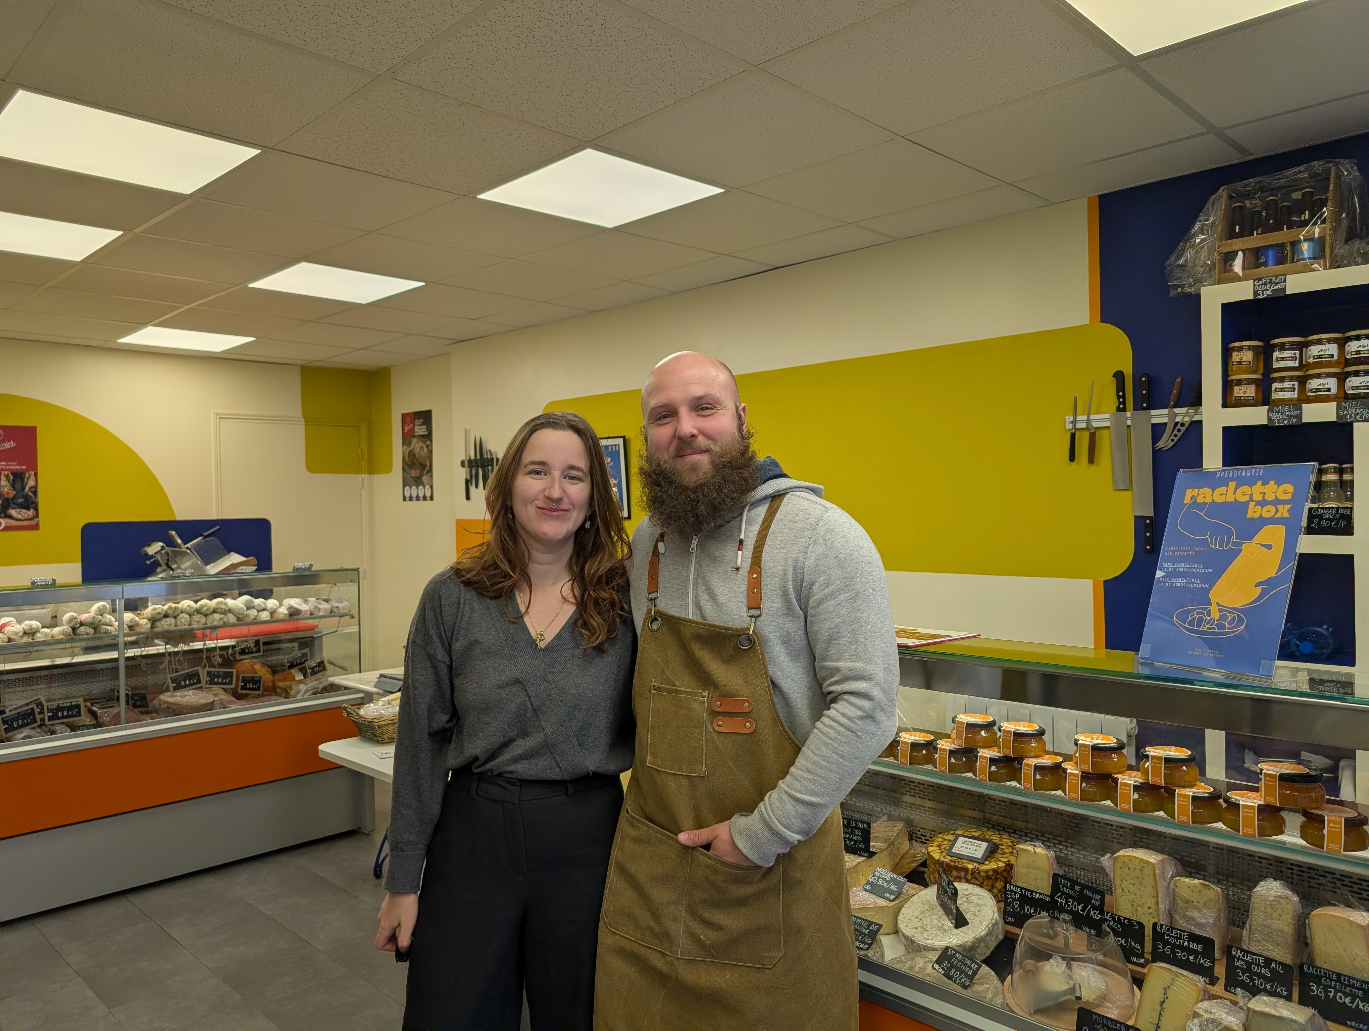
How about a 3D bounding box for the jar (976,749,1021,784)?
[{"bbox_3d":[0.521,0.418,1.593,0.076,0.045,0.076,-1,1,0],"label":"jar"}]

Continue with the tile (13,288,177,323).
[{"bbox_3d":[-2.828,-1.012,4.611,0.597,0.020,0.597,0,2,44],"label":"tile"}]

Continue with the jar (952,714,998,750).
[{"bbox_3d":[0.501,0.374,1.642,0.075,0.045,0.075,-1,1,0],"label":"jar"}]

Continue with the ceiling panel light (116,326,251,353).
[{"bbox_3d":[-2.879,-1.034,5.530,0.595,0.020,0.595,0,2,44],"label":"ceiling panel light"}]

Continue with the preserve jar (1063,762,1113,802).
[{"bbox_3d":[0.638,0.418,1.505,0.075,0.045,0.075,-1,1,0],"label":"preserve jar"}]

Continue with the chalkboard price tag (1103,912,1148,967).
[{"bbox_3d":[0.809,0.784,1.773,0.100,0.078,0.028,0,1,43],"label":"chalkboard price tag"}]

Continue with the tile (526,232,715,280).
[{"bbox_3d":[-0.267,-1.069,3.908,0.600,0.020,0.600,0,1,45],"label":"tile"}]

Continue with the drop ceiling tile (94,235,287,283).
[{"bbox_3d":[-1.976,-1.011,3.818,0.598,0.018,0.598,0,1,44],"label":"drop ceiling tile"}]

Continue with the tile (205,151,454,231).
[{"bbox_3d":[-1.115,-1.012,2.983,0.598,0.018,0.598,0,1,44],"label":"tile"}]

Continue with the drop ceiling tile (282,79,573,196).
[{"bbox_3d":[-0.683,-1.006,2.552,0.597,0.020,0.597,0,2,44],"label":"drop ceiling tile"}]

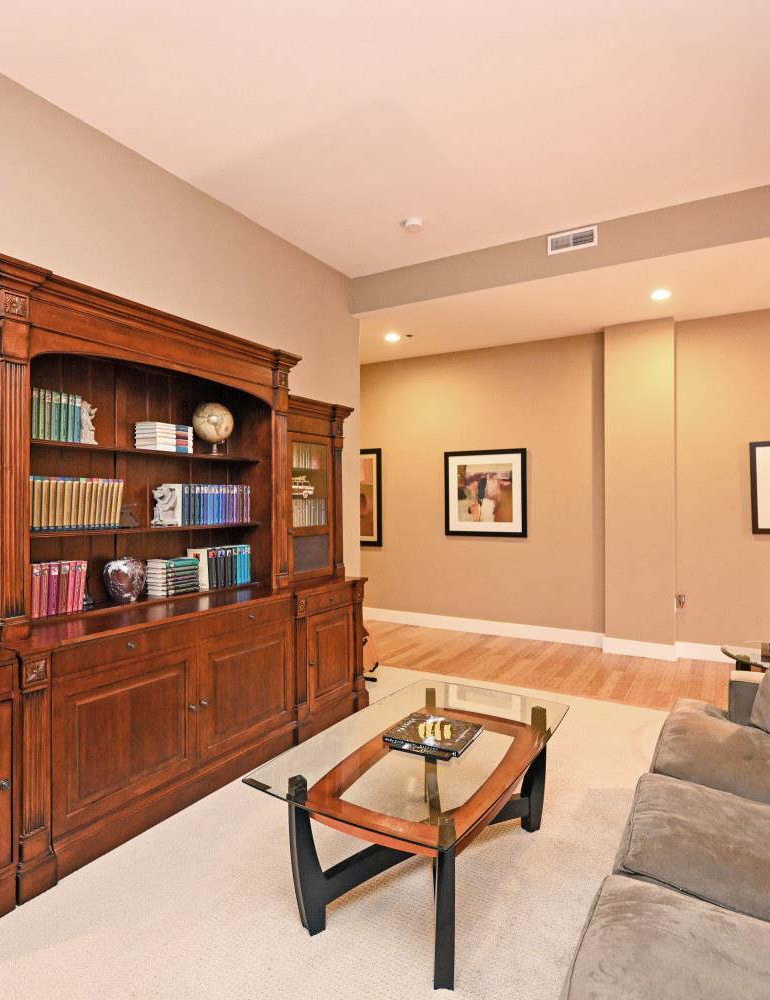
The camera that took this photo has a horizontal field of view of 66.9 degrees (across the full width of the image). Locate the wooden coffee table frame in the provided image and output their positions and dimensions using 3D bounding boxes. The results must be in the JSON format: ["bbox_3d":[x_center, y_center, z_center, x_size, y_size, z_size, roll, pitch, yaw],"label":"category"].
[{"bbox_3d":[0.175,1.109,2.099,0.567,0.483,1.026,0,0,30],"label":"wooden coffee table frame"}]

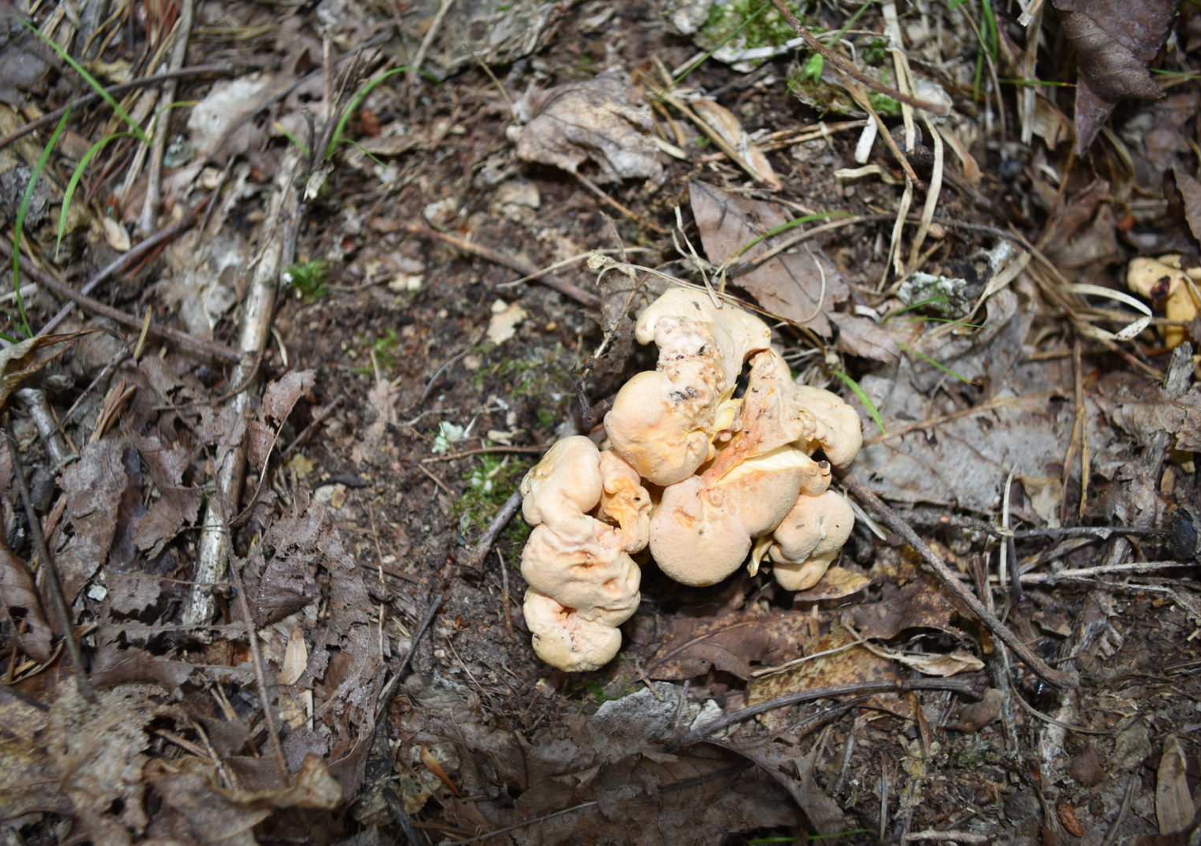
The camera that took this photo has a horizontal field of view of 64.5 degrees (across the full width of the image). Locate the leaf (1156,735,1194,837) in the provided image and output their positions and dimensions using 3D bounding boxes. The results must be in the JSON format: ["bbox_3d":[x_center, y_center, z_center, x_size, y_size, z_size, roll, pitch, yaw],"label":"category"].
[{"bbox_3d":[0.228,0.144,0.376,0.013,0.007,0.042,18,58,12],"label":"leaf"}]

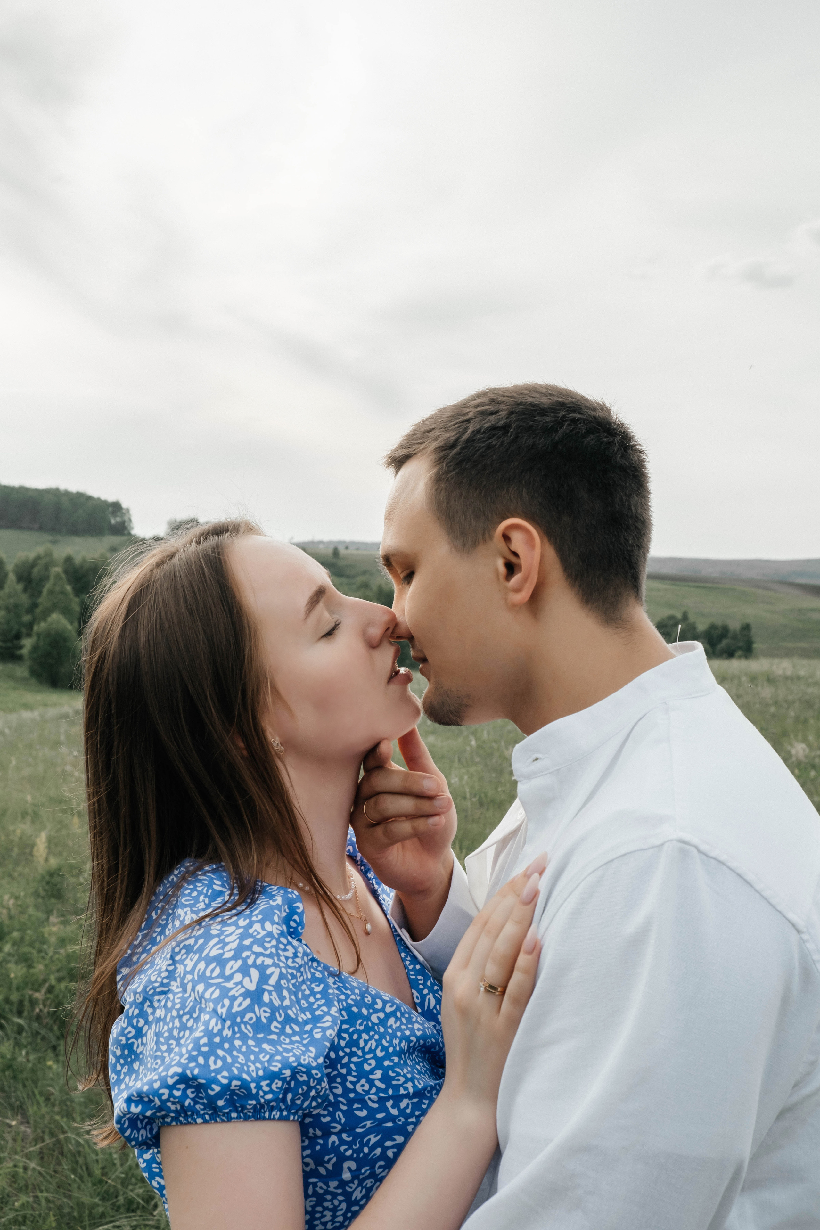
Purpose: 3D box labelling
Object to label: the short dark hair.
[{"bbox_3d":[0.086,-0.082,1.050,0.197,0.192,0.165,-13,-4,20],"label":"short dark hair"}]

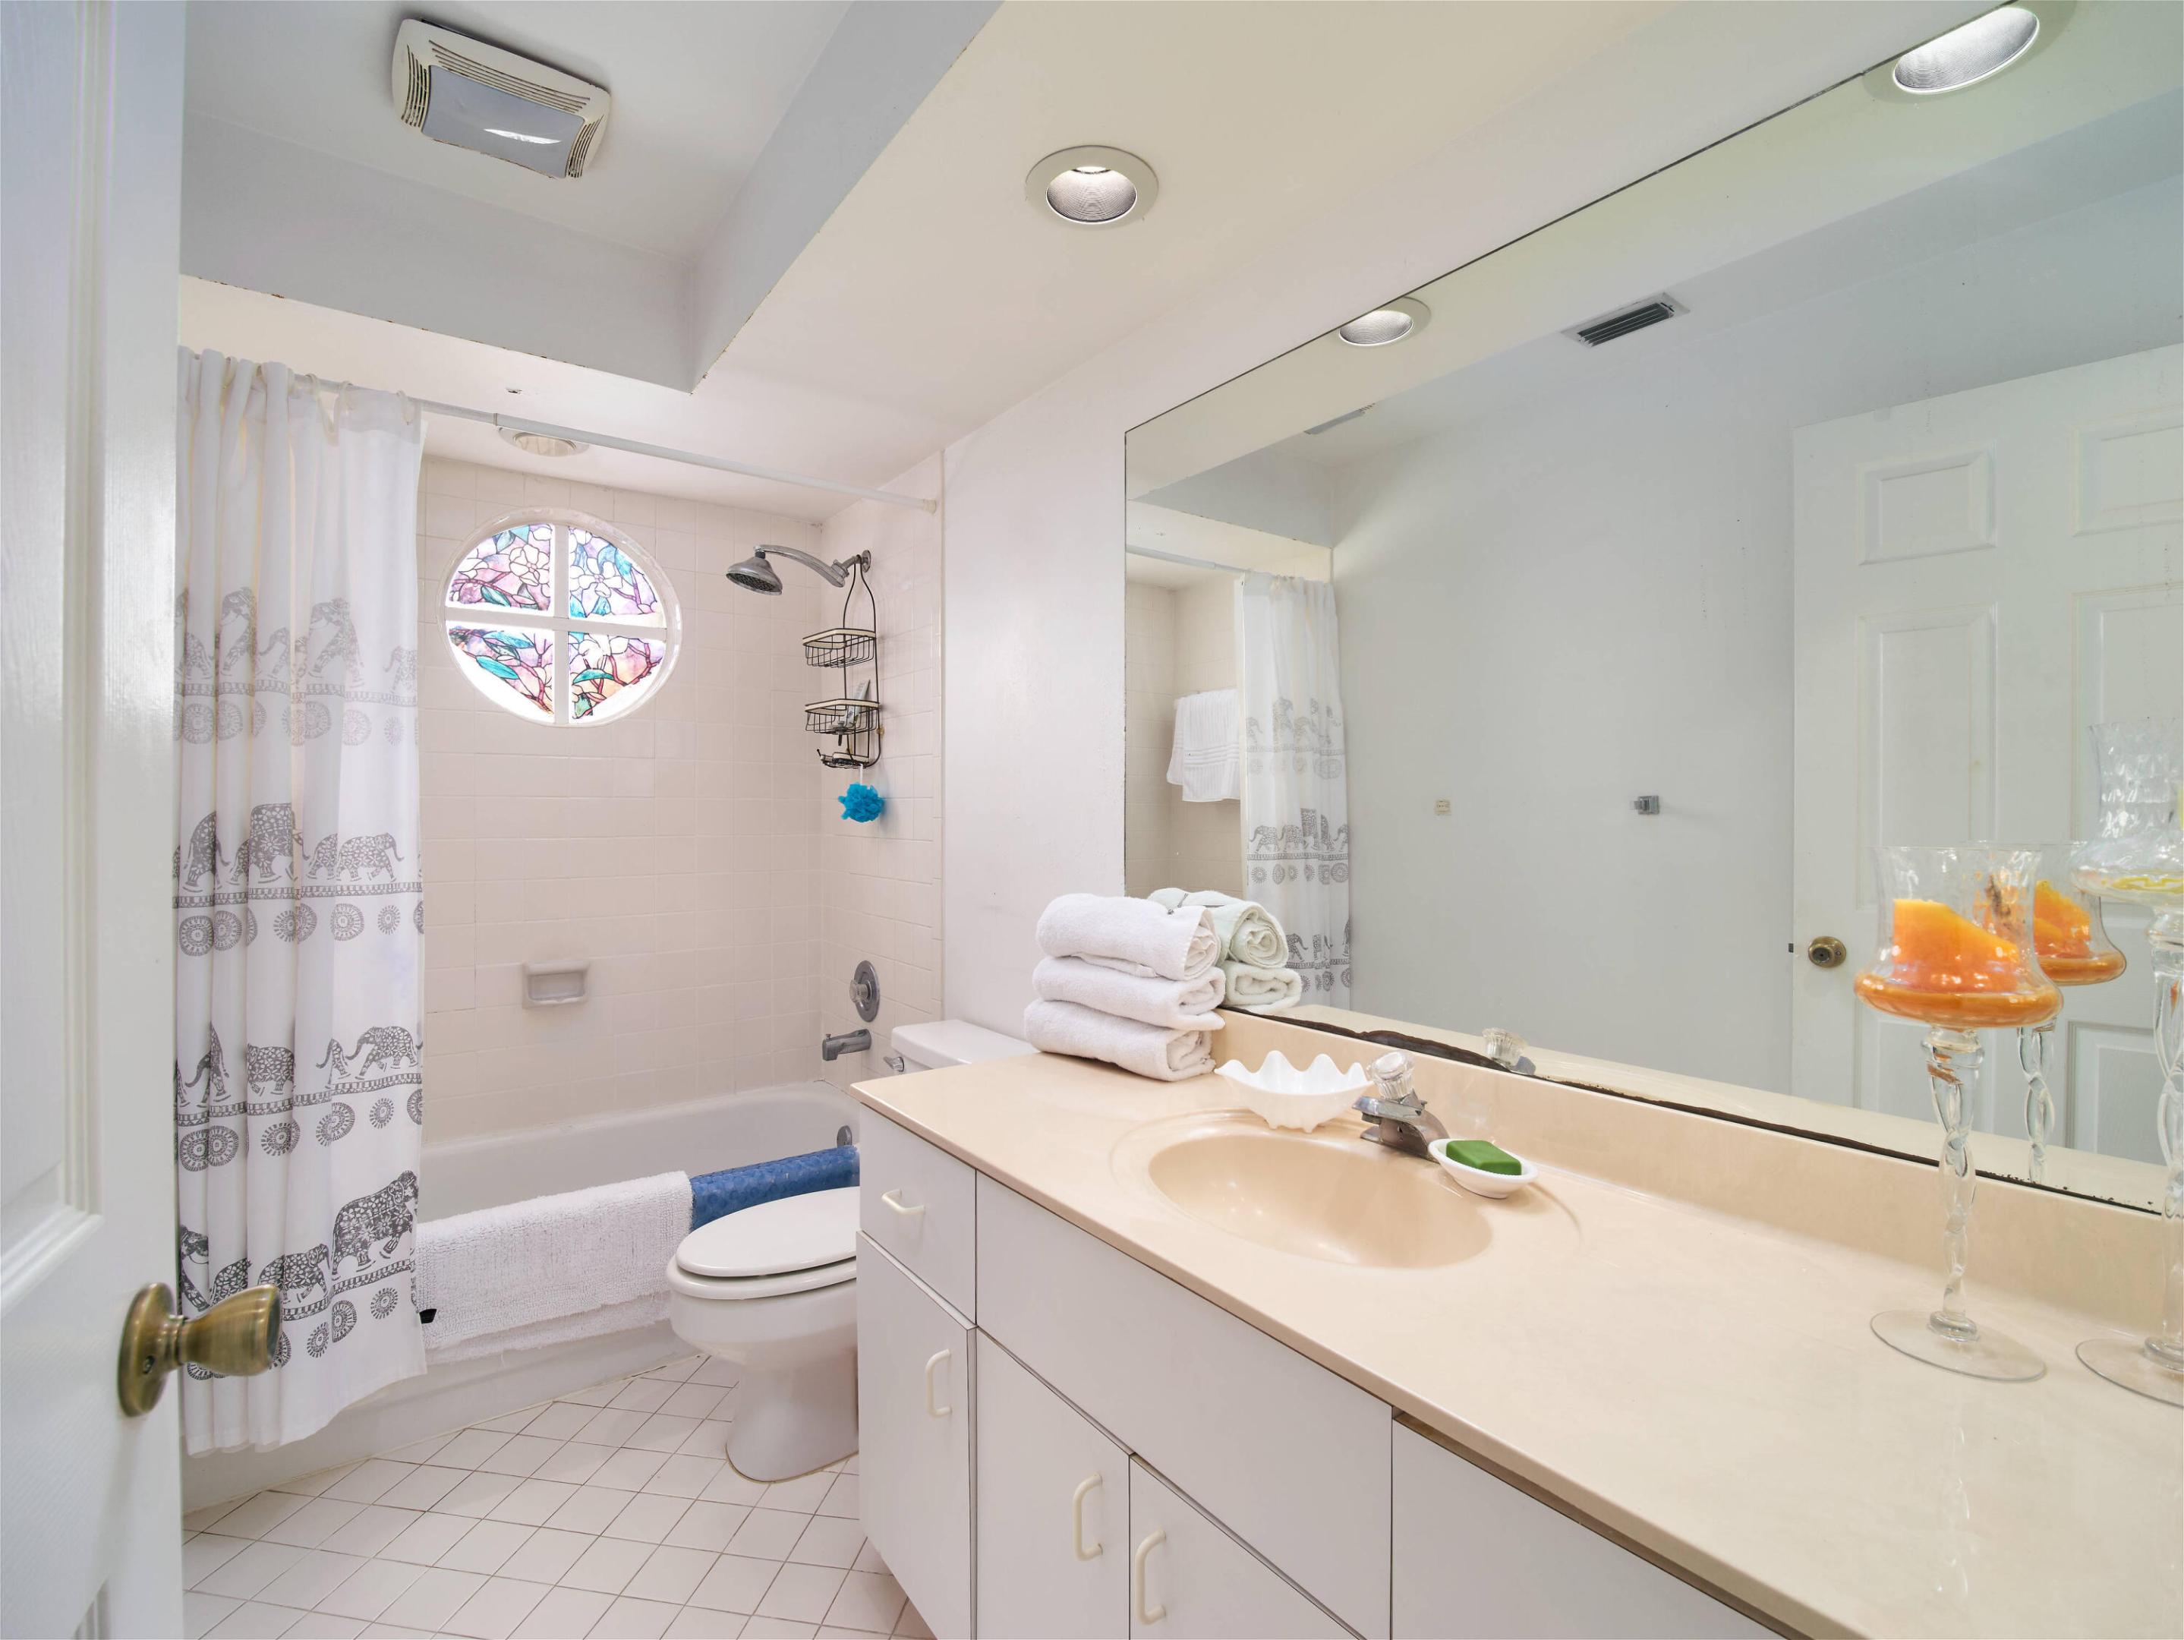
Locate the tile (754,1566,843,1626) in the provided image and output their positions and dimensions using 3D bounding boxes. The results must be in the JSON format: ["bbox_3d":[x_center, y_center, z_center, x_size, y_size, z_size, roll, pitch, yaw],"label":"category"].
[{"bbox_3d":[-0.483,1.295,1.477,0.112,0.008,0.104,0,0,10],"label":"tile"}]

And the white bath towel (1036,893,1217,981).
[{"bbox_3d":[0.055,0.230,1.758,0.172,0.133,0.345,0,1,-41],"label":"white bath towel"}]

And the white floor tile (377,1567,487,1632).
[{"bbox_3d":[-1.027,1.225,1.384,0.106,0.010,0.097,0,0,9],"label":"white floor tile"}]

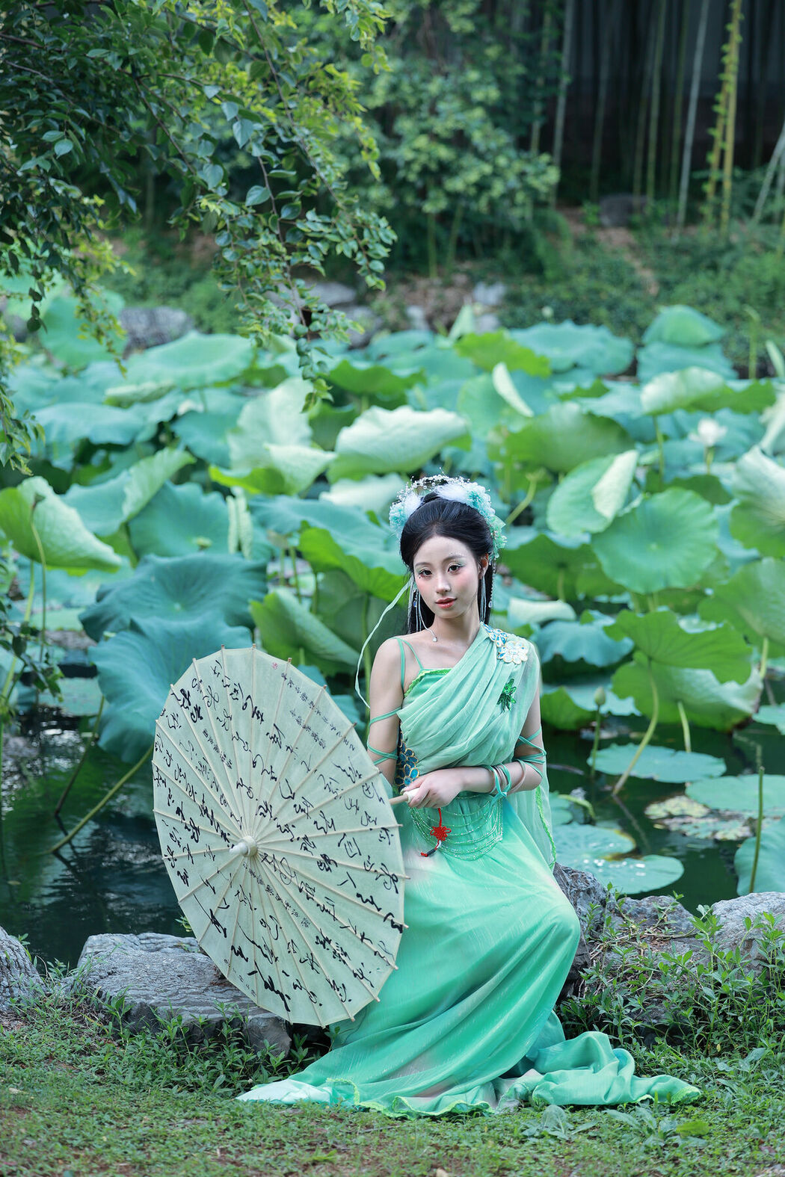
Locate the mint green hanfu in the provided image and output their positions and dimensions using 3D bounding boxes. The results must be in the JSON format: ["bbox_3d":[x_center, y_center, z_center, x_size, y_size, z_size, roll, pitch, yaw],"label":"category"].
[{"bbox_3d":[0.155,0.567,4.766,0.950,0.930,0.640,-1,13,-6],"label":"mint green hanfu"}]

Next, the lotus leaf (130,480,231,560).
[{"bbox_3d":[-0.809,-0.268,8.700,0.460,0.300,0.420,0,11,0],"label":"lotus leaf"}]

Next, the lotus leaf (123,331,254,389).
[{"bbox_3d":[-0.946,-1.064,10.500,0.610,0.230,0.500,0,11,0],"label":"lotus leaf"}]

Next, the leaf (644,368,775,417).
[{"bbox_3d":[1.450,-0.901,10.400,0.600,0.180,0.500,0,12,0],"label":"leaf"}]

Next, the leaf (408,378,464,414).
[{"bbox_3d":[0.187,-0.888,10.400,0.400,0.180,0.380,0,11,0],"label":"leaf"}]

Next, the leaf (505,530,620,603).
[{"bbox_3d":[0.694,-0.093,9.300,0.500,0.230,0.420,0,12,0],"label":"leaf"}]

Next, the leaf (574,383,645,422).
[{"bbox_3d":[0.980,-0.830,10.100,0.420,0.160,0.420,0,11,0],"label":"leaf"}]

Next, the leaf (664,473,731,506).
[{"bbox_3d":[1.252,-0.400,9.300,0.380,0.170,0.360,0,12,0],"label":"leaf"}]

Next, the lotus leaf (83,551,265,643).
[{"bbox_3d":[-0.682,0.036,7.000,0.560,0.200,0.500,0,12,0],"label":"lotus leaf"}]

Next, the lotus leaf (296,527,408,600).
[{"bbox_3d":[-0.118,-0.091,7.600,0.420,0.200,0.360,0,12,0],"label":"lotus leaf"}]

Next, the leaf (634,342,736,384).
[{"bbox_3d":[1.598,-1.231,12.300,0.540,0.200,0.480,0,12,0],"label":"leaf"}]

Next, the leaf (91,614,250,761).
[{"bbox_3d":[-0.602,0.274,6.200,0.460,0.380,0.360,0,11,0],"label":"leaf"}]

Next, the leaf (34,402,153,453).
[{"bbox_3d":[-1.380,-0.740,10.400,0.550,0.190,0.480,0,12,0],"label":"leaf"}]

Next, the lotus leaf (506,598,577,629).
[{"bbox_3d":[0.555,0.094,8.400,0.270,0.100,0.220,0,12,0],"label":"lotus leaf"}]

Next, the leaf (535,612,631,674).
[{"bbox_3d":[0.658,0.192,7.800,0.370,0.180,0.340,0,11,0],"label":"leaf"}]

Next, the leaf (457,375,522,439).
[{"bbox_3d":[0.436,-0.797,9.900,0.340,0.290,0.280,0,11,0],"label":"leaf"}]

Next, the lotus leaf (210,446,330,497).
[{"bbox_3d":[-0.458,-0.452,8.700,0.480,0.200,0.400,0,11,0],"label":"lotus leaf"}]

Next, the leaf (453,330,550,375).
[{"bbox_3d":[0.619,-1.338,12.800,0.550,0.230,0.450,0,12,0],"label":"leaf"}]

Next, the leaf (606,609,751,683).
[{"bbox_3d":[0.977,0.193,7.700,0.500,0.230,0.420,0,12,0],"label":"leaf"}]

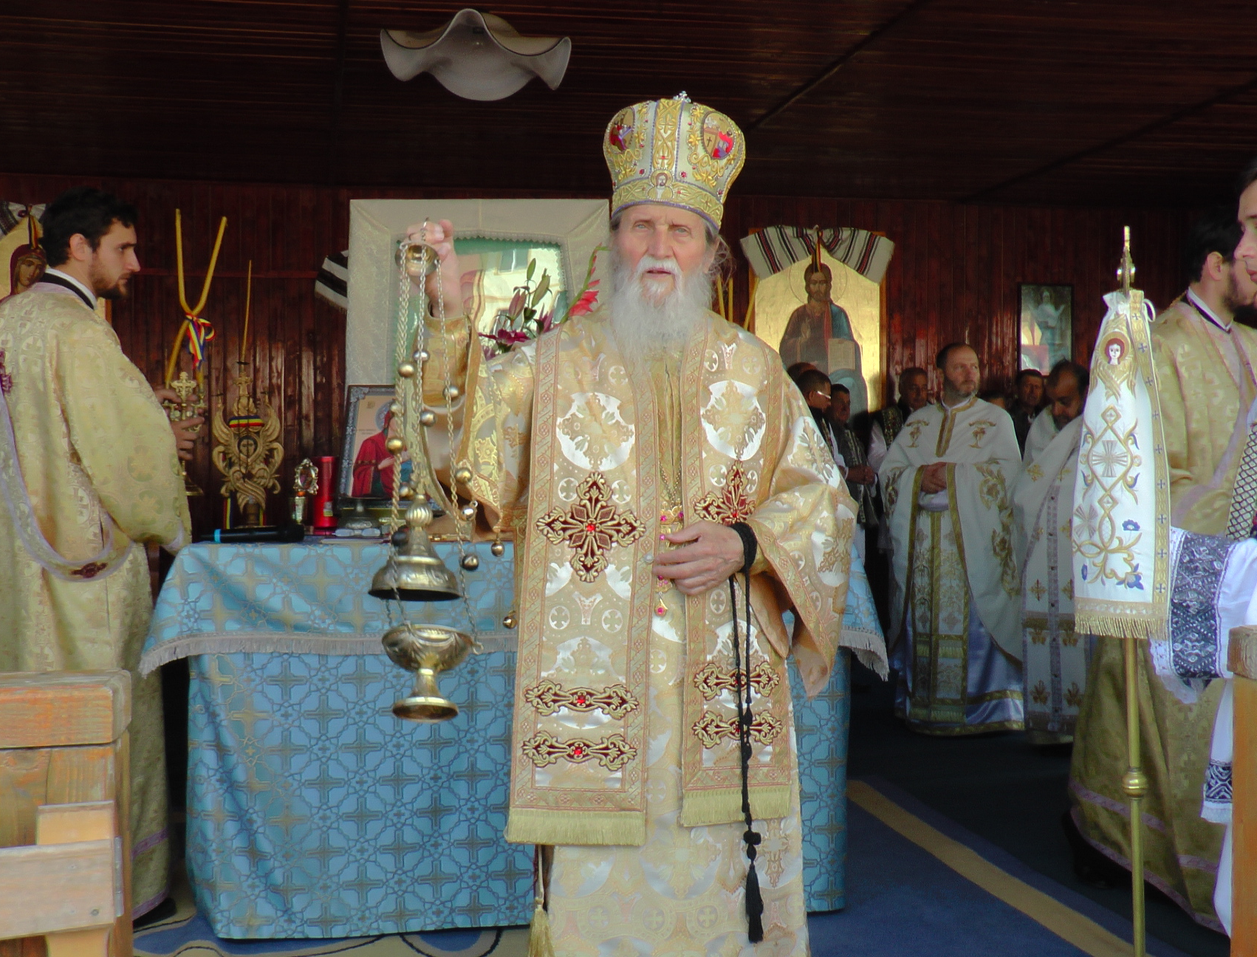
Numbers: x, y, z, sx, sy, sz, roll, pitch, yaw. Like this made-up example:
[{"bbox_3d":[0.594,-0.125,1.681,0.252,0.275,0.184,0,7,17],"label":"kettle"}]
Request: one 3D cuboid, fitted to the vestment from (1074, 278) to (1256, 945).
[{"bbox_3d":[1.420,0.292,3.320,0.600,1.430,0.540,0,0,-30],"label":"vestment"}]

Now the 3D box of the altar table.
[{"bbox_3d":[-0.270,0.595,3.650,1.660,0.920,0.850,0,0,-9],"label":"altar table"}]

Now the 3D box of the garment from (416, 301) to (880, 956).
[{"bbox_3d":[0.025,0.358,2.480,0.770,1.310,0.500,0,0,-7],"label":"garment"}]

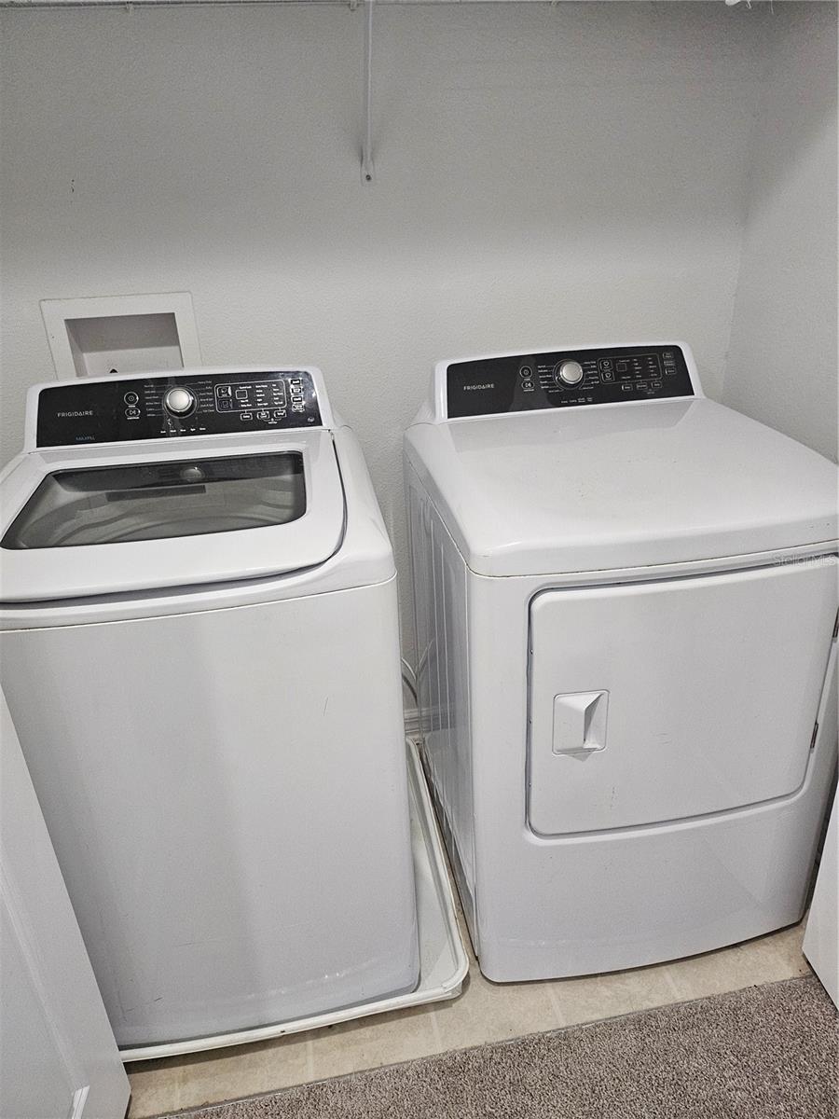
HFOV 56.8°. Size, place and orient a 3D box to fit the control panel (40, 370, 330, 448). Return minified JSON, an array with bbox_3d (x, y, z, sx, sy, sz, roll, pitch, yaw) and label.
[{"bbox_3d":[-0.456,-0.292,1.477,0.532,0.118,0.040,-6,-2,-7],"label":"control panel"}]

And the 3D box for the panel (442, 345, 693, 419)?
[{"bbox_3d":[0.312,-0.373,1.601,0.532,0.118,0.040,-7,-2,-8],"label":"panel"}]

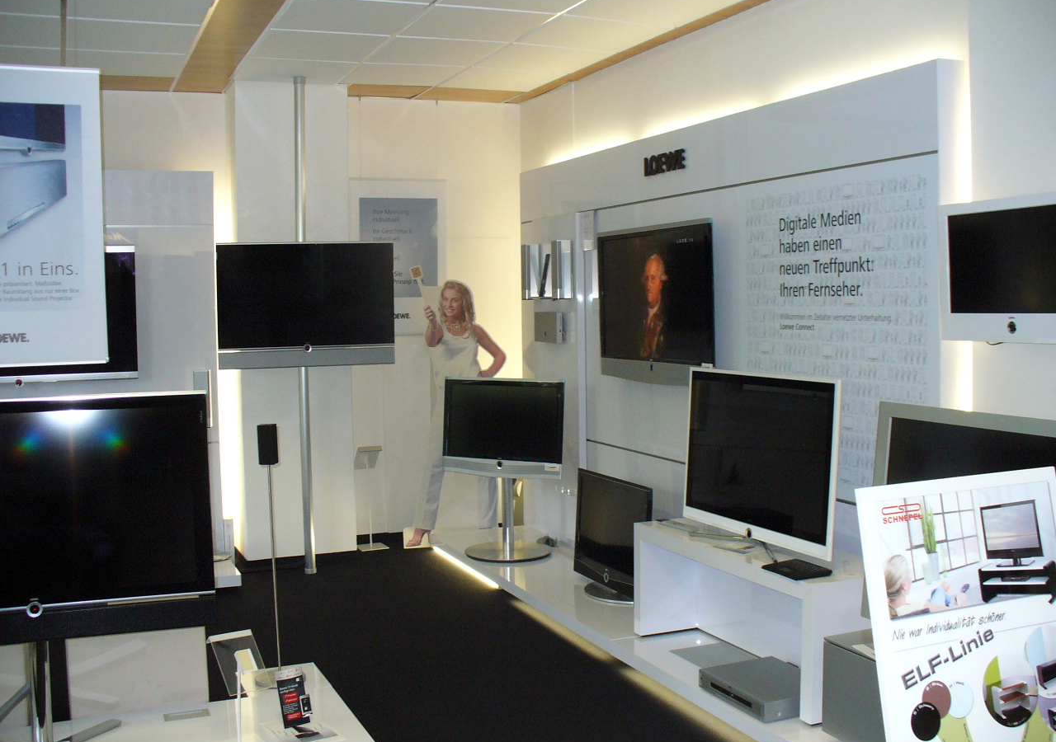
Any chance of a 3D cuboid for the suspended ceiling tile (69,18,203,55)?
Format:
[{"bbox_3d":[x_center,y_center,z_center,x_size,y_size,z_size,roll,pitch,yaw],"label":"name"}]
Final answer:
[{"bbox_3d":[-1.857,-1.562,5.267,0.627,0.030,0.608,-2,4,-23],"label":"suspended ceiling tile"}]

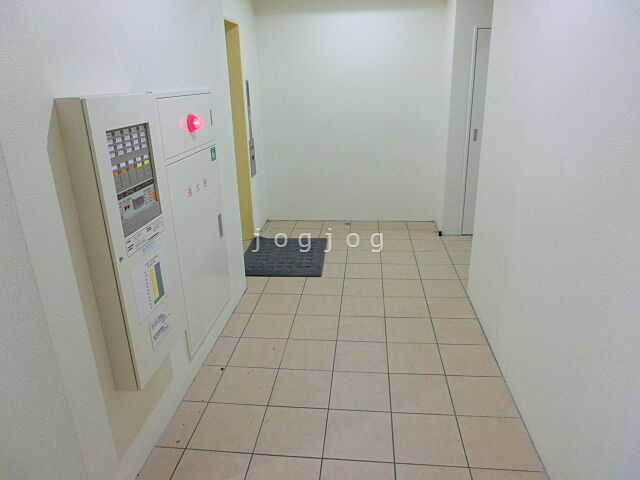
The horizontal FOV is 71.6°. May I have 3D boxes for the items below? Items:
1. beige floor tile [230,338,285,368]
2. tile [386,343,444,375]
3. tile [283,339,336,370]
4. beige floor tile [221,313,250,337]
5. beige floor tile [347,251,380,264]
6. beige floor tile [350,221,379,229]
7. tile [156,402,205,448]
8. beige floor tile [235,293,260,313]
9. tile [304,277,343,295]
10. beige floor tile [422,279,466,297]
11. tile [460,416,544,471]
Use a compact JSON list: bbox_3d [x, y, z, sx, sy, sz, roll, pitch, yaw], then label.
[{"bbox_3d":[-0.361,0.674,2.644,0.299,0.010,0.299,0,20,6],"label":"beige floor tile"},{"bbox_3d":[0.535,0.674,2.529,0.298,0.010,0.298,0,20,6],"label":"tile"},{"bbox_3d":[-0.061,0.676,2.622,0.300,0.010,0.300,1,20,6],"label":"tile"},{"bbox_3d":[-0.564,0.571,2.969,0.152,0.012,0.300,0,20,6],"label":"beige floor tile"},{"bbox_3d":[0.391,0.155,3.959,0.298,0.010,0.298,1,20,6],"label":"beige floor tile"},{"bbox_3d":[0.484,-0.155,4.796,0.296,0.010,0.296,0,20,6],"label":"beige floor tile"},{"bbox_3d":[-0.640,0.872,2.087,0.135,0.010,0.297,0,20,6],"label":"tile"},{"bbox_3d":[-0.514,0.458,3.207,0.132,0.010,0.297,0,20,6],"label":"beige floor tile"},{"bbox_3d":[0.033,0.366,3.457,0.299,0.010,0.299,0,20,6],"label":"tile"},{"bbox_3d":[0.940,0.374,3.386,0.300,0.012,0.300,0,20,6],"label":"beige floor tile"},{"bbox_3d":[0.783,0.893,1.958,0.300,0.010,0.300,1,20,6],"label":"tile"}]

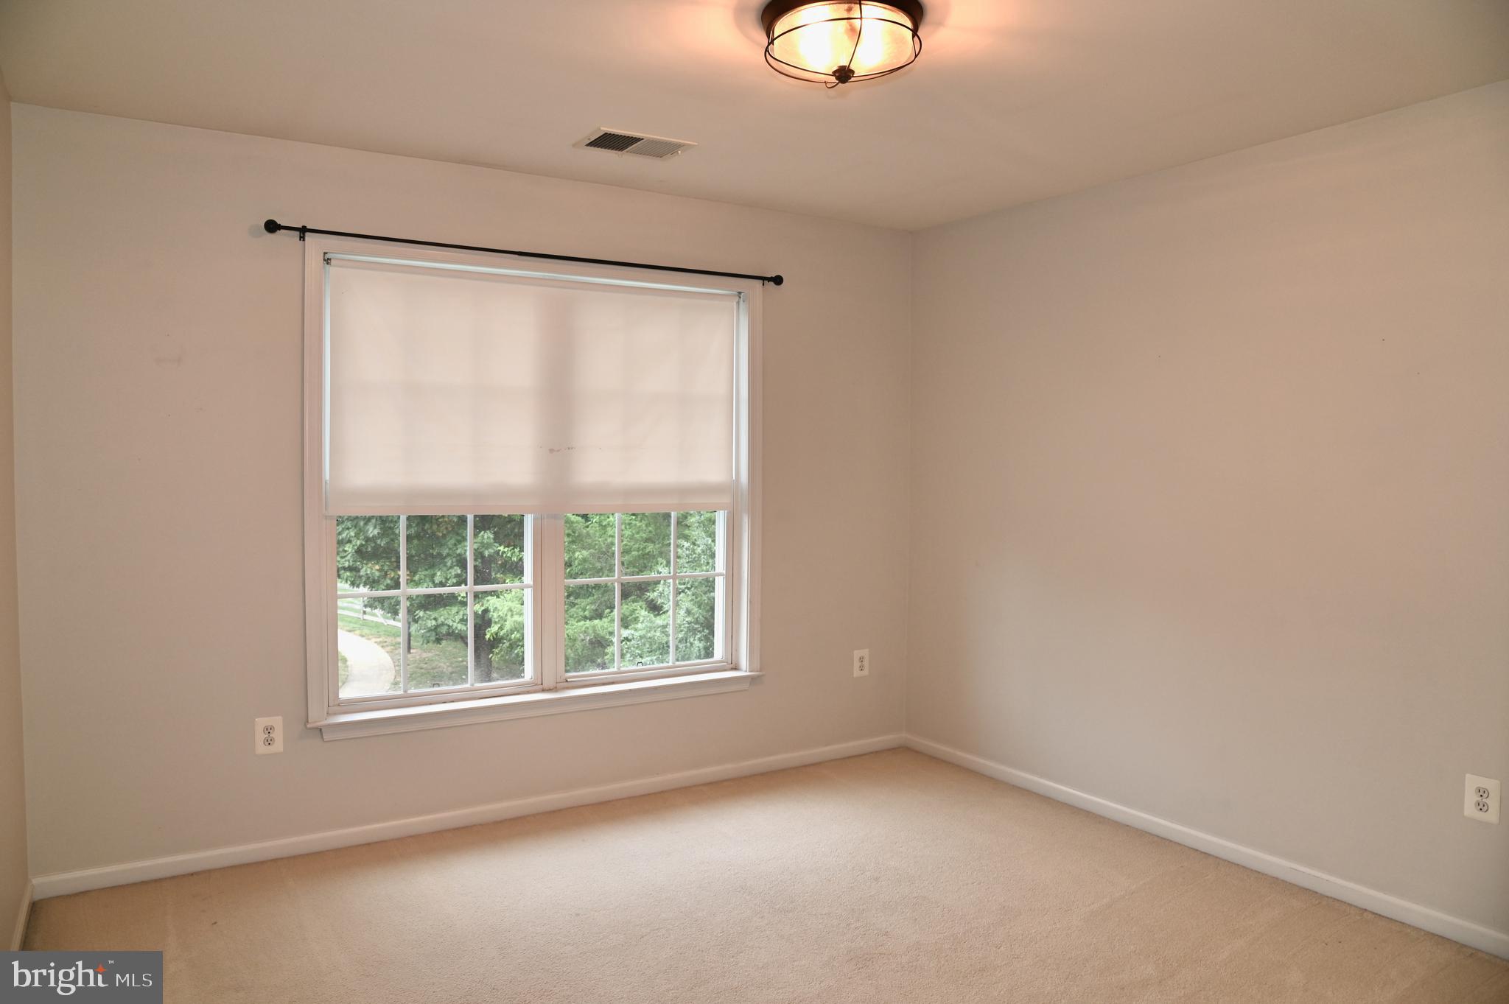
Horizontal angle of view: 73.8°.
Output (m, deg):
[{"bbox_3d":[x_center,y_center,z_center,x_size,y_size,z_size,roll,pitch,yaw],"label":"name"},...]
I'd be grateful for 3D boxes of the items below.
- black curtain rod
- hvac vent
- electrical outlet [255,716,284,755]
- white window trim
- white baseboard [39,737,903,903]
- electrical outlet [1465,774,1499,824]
[{"bbox_3d":[-0.731,-0.903,3.760,2.010,0.056,0.085,-1,2,-32],"label":"black curtain rod"},{"bbox_3d":[-0.401,-1.187,3.332,0.340,0.016,0.230,-1,2,-32],"label":"hvac vent"},{"bbox_3d":[-1.608,0.775,3.333,0.079,0.121,0.010,-1,2,-32],"label":"electrical outlet"},{"bbox_3d":[-0.728,-0.072,3.831,1.810,1.710,0.100,-1,2,-32],"label":"white window trim"},{"bbox_3d":[-0.720,1.156,3.900,3.400,0.073,0.016,-1,2,-32],"label":"white baseboard"},{"bbox_3d":[1.999,0.817,2.761,0.010,0.121,0.081,-1,2,-32],"label":"electrical outlet"}]

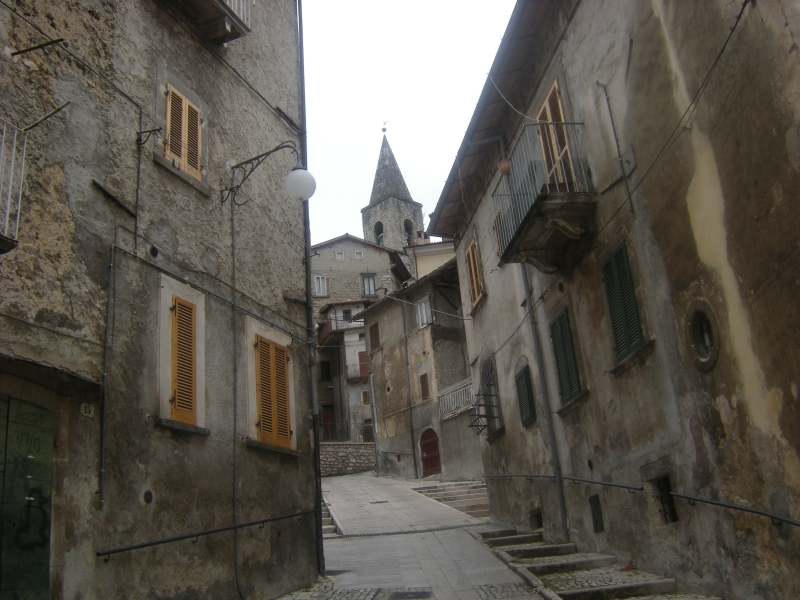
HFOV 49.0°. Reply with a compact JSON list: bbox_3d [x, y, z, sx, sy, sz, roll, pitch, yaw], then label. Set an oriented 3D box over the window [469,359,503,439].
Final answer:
[{"bbox_3d":[1.655,1.942,17.408,0.465,1.534,1.069,-1,-21,-10],"label":"window"}]

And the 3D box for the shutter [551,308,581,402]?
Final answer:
[{"bbox_3d":[2.485,0.863,13.316,0.056,1.311,0.790,-1,-21,-10],"label":"shutter"}]

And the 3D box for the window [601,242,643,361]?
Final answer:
[{"bbox_3d":[2.825,0.043,11.218,0.093,1.348,0.791,-1,-21,-10],"label":"window"}]

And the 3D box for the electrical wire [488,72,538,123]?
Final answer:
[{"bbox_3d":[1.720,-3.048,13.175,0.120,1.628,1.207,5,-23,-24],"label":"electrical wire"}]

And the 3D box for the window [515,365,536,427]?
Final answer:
[{"bbox_3d":[2.137,1.682,15.300,0.107,0.953,0.674,-1,-21,-10],"label":"window"}]

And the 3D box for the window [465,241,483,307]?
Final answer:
[{"bbox_3d":[1.556,-0.541,18.639,0.056,1.237,0.767,-1,-21,-10],"label":"window"}]

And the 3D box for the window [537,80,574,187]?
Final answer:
[{"bbox_3d":[2.391,-2.147,13.417,0.056,2.241,1.000,-1,-21,-10],"label":"window"}]

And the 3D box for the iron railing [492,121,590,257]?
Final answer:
[{"bbox_3d":[2.066,-1.583,12.941,0.865,1.093,1.930,-1,-21,-10],"label":"iron railing"}]

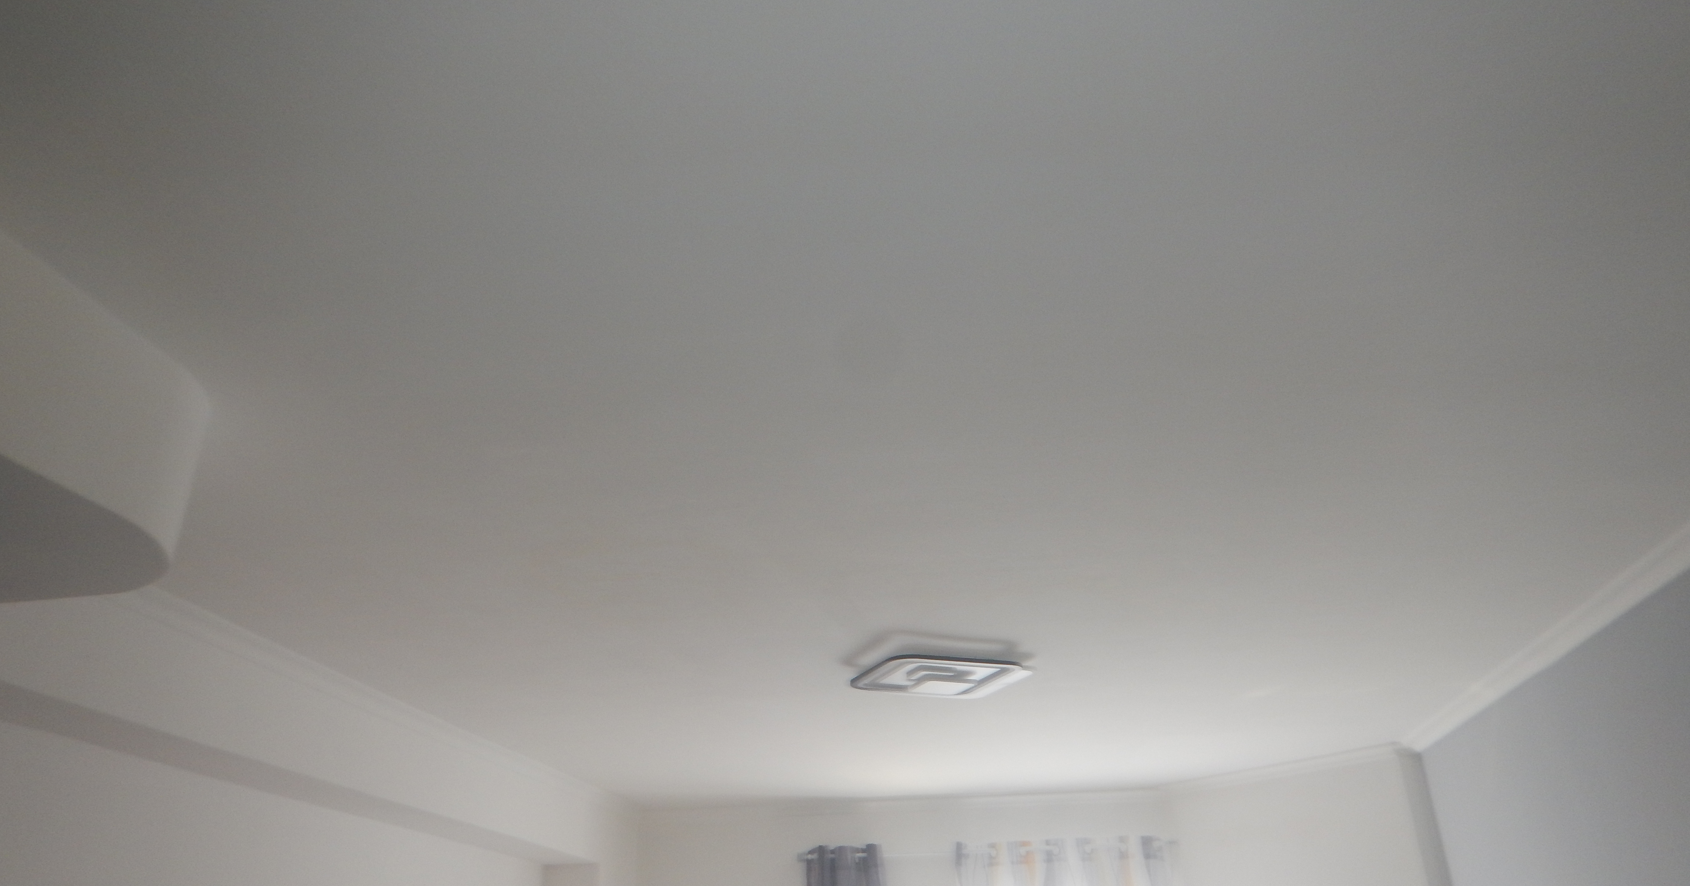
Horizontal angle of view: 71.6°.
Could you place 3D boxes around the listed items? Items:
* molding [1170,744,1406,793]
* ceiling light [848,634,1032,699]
[{"bbox_3d":[2.349,1.793,6.342,0.068,0.073,1.440,18,-32,-36],"label":"molding"},{"bbox_3d":[0.317,0.792,4.100,0.490,0.075,0.490,8,-28,-20],"label":"ceiling light"}]

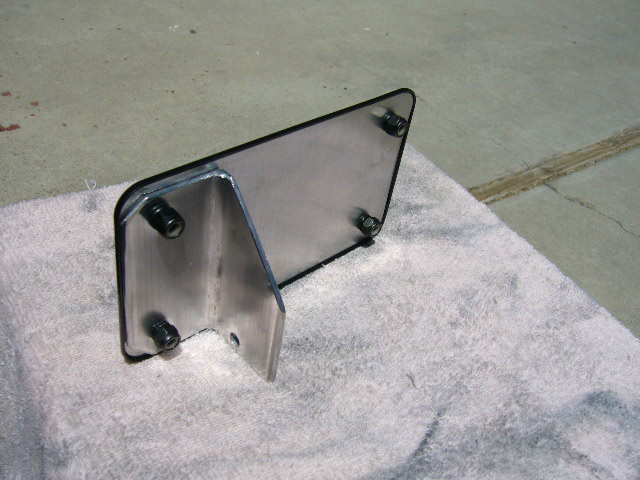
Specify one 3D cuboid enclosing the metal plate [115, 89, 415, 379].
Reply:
[{"bbox_3d":[-0.004,0.001,0.320,0.185,0.108,0.057,-26,52,-37],"label":"metal plate"}]

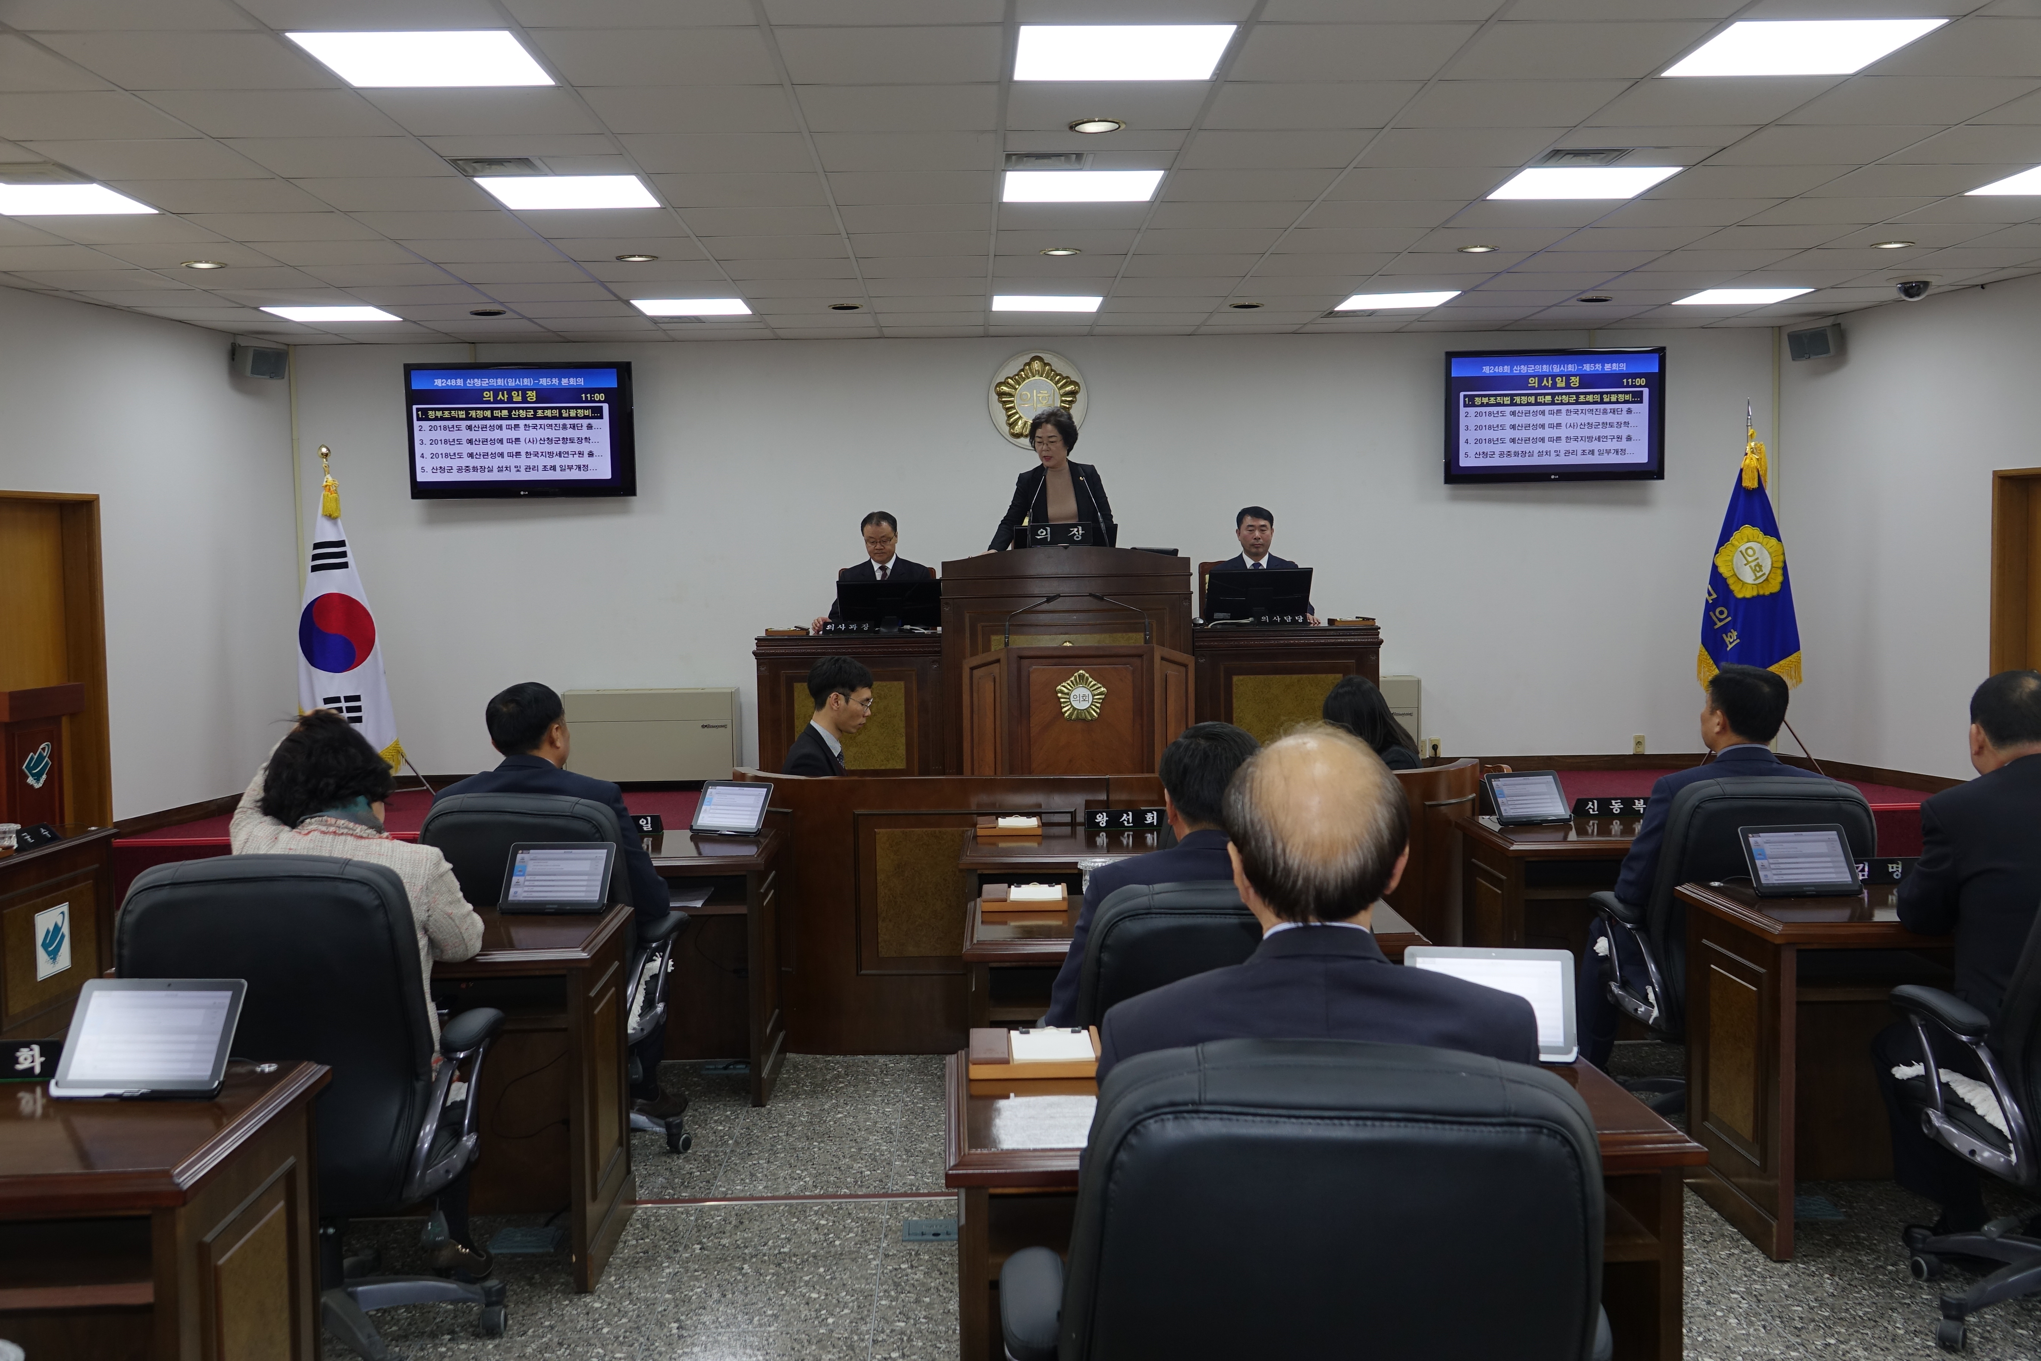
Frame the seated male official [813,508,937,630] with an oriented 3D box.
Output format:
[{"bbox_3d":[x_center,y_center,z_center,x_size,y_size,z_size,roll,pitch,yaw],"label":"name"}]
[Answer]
[{"bbox_3d":[-0.694,-0.199,8.969,0.600,1.280,0.780,-1,4,-2],"label":"seated male official"}]

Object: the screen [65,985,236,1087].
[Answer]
[{"bbox_3d":[-1.283,0.526,2.682,0.230,0.150,0.012,-1,-31,5],"label":"screen"}]

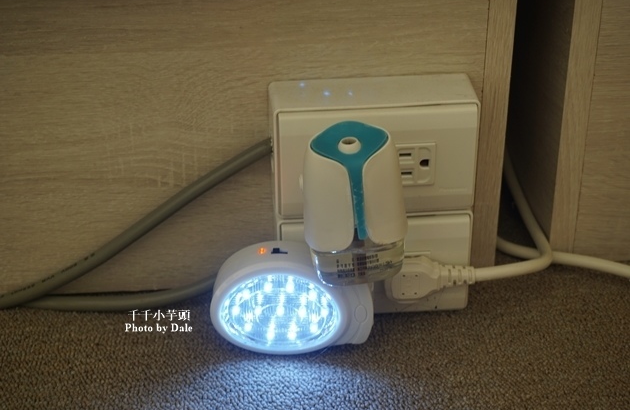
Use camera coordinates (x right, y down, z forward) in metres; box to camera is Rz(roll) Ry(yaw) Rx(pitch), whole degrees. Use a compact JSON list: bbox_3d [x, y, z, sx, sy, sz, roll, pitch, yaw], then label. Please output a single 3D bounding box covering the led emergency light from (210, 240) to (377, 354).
[{"bbox_3d":[-0.012,0.047,0.627,0.096,0.081,0.046,-1,45,0],"label":"led emergency light"}]

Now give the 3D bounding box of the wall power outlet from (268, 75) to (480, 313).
[{"bbox_3d":[0.036,-0.003,0.661,0.122,0.146,0.043,-3,29,-3],"label":"wall power outlet"}]

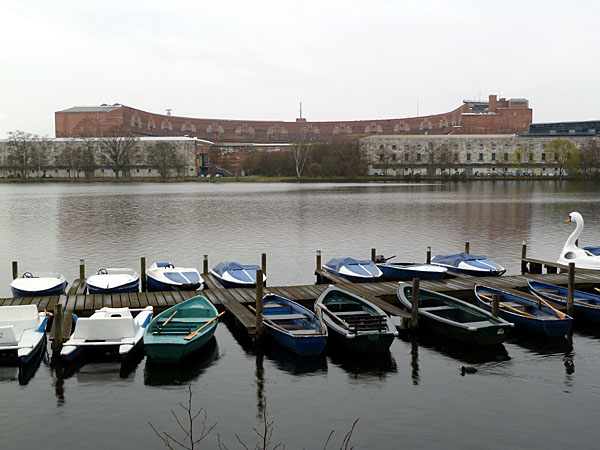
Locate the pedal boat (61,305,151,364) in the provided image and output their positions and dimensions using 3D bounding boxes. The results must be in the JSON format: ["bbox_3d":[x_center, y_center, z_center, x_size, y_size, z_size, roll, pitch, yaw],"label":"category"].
[{"bbox_3d":[-4.191,2.289,16.308,1.620,0.840,3.700,-1,4,-6],"label":"pedal boat"}]

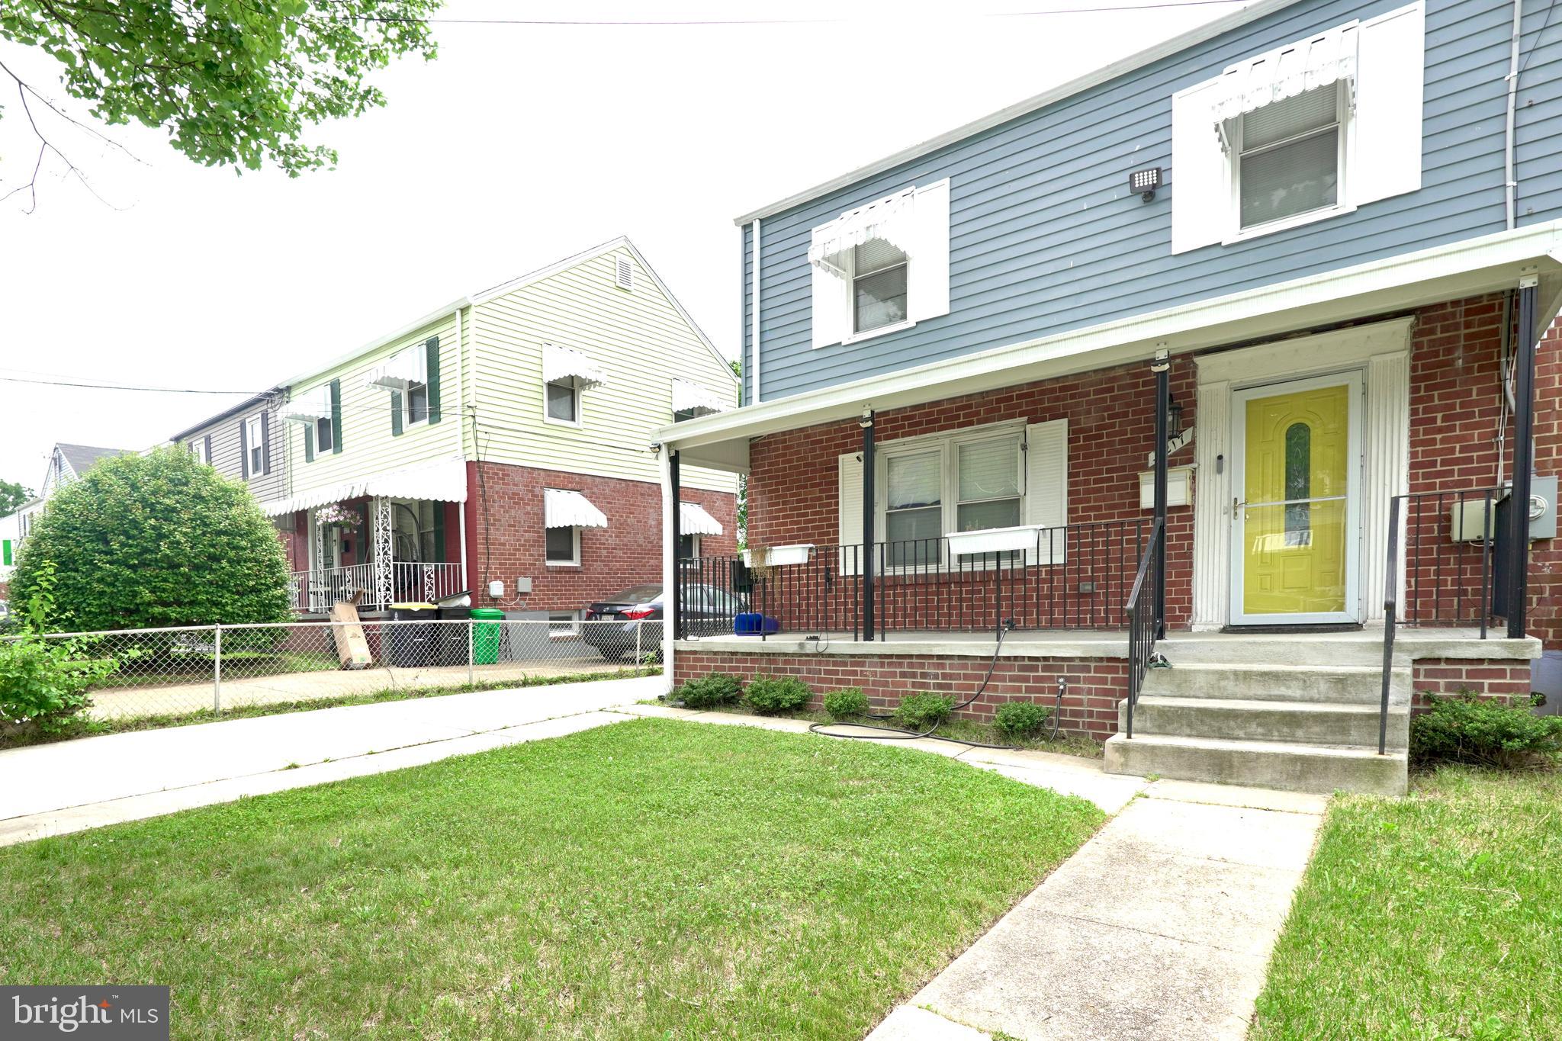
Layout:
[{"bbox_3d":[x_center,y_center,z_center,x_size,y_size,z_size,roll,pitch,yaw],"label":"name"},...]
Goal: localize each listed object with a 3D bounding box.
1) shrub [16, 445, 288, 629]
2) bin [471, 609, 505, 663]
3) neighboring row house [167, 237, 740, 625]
[{"bbox_3d":[-9.950,0.600,11.250,3.500,3.450,3.400,-4,-6,37],"label":"shrub"},{"bbox_3d":[-5.000,1.980,11.800,0.530,0.940,0.570,3,-6,-35],"label":"bin"},{"bbox_3d":[-9.600,-1.300,18.000,14.200,8.700,8.300,-4,-6,36],"label":"neighboring row house"}]

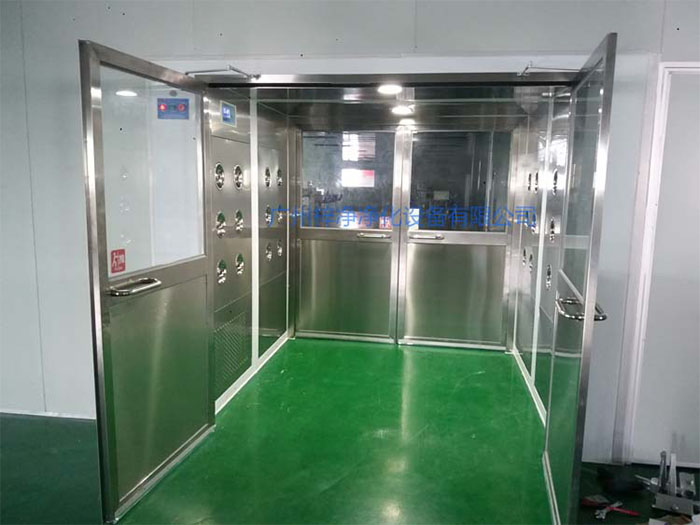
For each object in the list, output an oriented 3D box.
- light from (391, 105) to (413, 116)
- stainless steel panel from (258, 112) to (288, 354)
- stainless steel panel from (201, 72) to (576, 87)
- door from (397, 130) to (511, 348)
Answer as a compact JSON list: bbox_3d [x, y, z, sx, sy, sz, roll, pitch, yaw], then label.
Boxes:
[{"bbox_3d":[0.399,-1.176,4.425,0.160,0.040,0.160,2,9,9],"label":"light"},{"bbox_3d":[-0.633,-0.274,4.664,0.040,1.901,0.893,2,8,9],"label":"stainless steel panel"},{"bbox_3d":[0.152,-0.955,2.986,1.967,0.062,0.060,2,9,9],"label":"stainless steel panel"},{"bbox_3d":[0.911,-0.201,4.972,0.945,1.915,0.050,2,8,9],"label":"door"}]

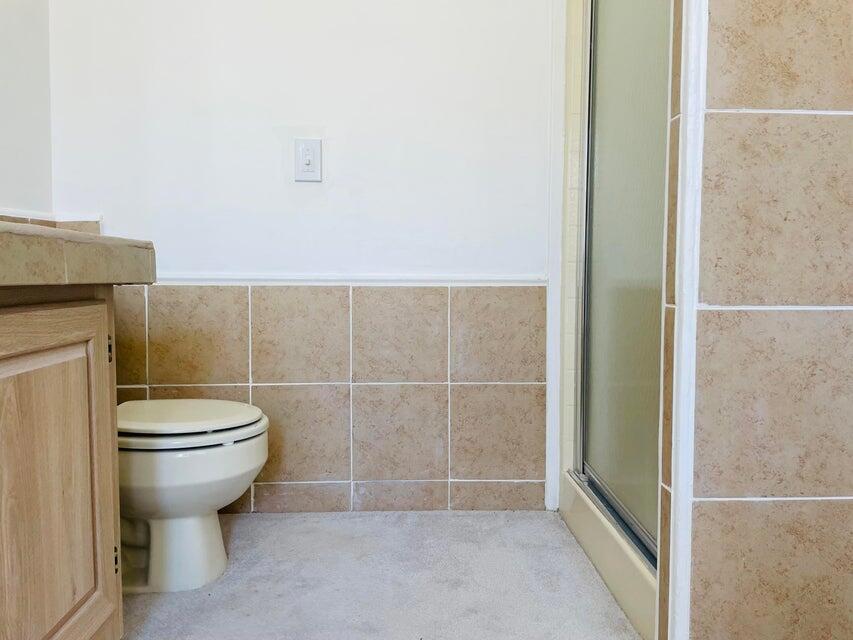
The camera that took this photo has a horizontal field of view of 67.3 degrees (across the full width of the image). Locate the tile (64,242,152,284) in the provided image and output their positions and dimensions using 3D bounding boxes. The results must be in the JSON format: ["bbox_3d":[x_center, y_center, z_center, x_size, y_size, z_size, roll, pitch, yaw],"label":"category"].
[{"bbox_3d":[-0.517,-0.091,1.052,0.012,0.065,0.300,0,4,-1],"label":"tile"}]

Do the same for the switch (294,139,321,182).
[{"bbox_3d":[-0.352,-0.475,1.905,0.077,0.124,0.013,0,4,-3],"label":"switch"}]

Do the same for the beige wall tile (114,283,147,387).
[{"bbox_3d":[-0.971,0.046,1.913,0.275,0.300,0.010,0,4,-3],"label":"beige wall tile"}]

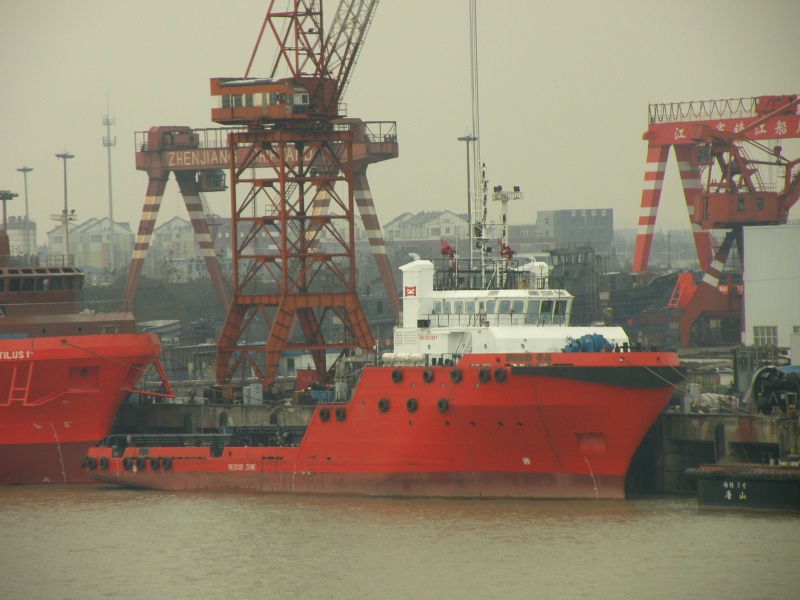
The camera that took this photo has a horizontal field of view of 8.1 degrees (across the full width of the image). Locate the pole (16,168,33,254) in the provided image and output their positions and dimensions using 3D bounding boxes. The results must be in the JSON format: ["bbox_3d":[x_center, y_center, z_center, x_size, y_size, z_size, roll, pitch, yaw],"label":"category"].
[{"bbox_3d":[-65.700,-8.500,993.000,3.100,30.200,3.100,-1,0,0],"label":"pole"}]

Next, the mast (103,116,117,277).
[{"bbox_3d":[-65.800,-19.300,1280.000,3.000,47.500,3.000,-1,0,0],"label":"mast"}]

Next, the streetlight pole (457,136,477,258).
[{"bbox_3d":[10.500,-9.400,842.000,3.100,30.400,3.100,-1,0,0],"label":"streetlight pole"}]

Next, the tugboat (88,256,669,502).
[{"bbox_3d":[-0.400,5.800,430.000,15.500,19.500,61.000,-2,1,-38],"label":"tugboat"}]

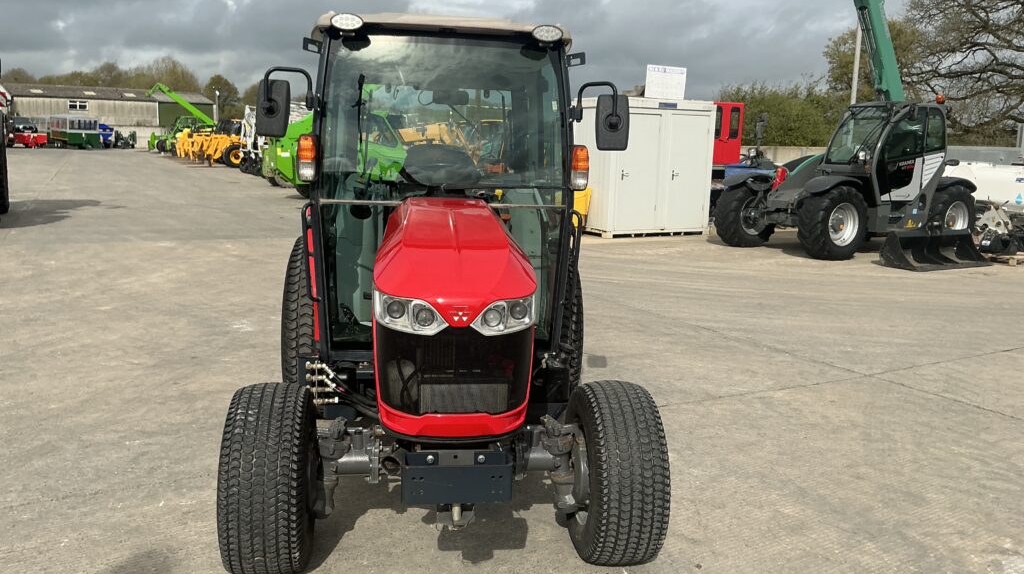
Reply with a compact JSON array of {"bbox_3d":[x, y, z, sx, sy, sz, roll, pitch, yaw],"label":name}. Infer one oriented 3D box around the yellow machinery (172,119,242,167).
[{"bbox_3d":[-16.180,-7.540,43.500,3.500,2.300,3.200,-3,11,-24],"label":"yellow machinery"}]

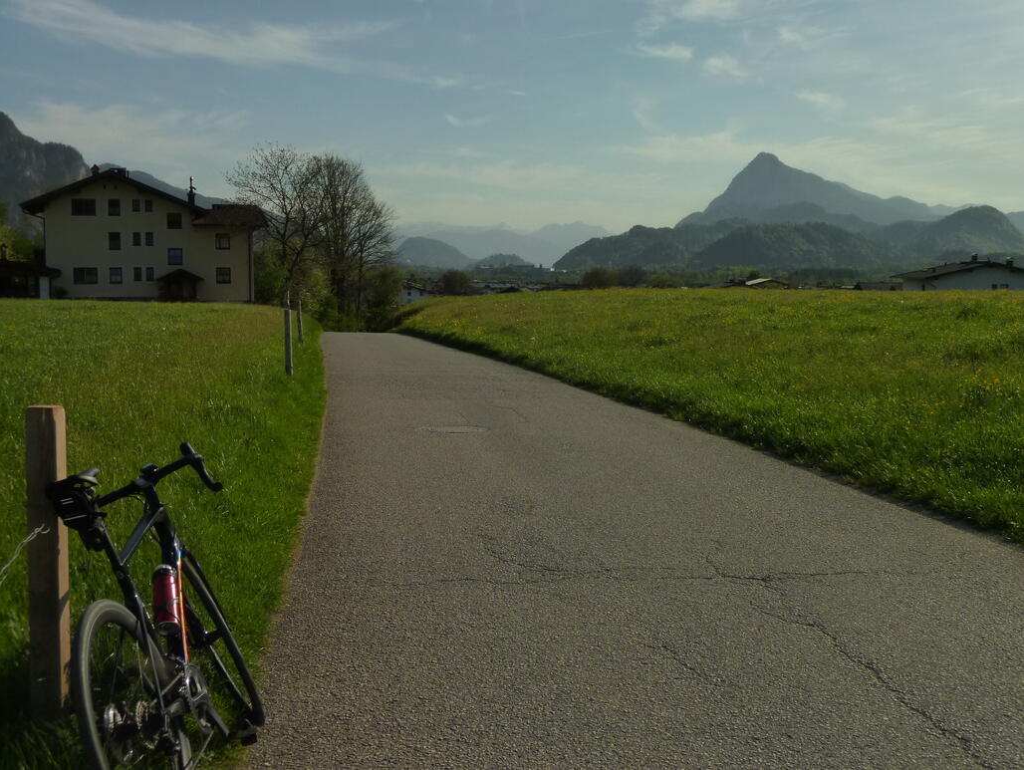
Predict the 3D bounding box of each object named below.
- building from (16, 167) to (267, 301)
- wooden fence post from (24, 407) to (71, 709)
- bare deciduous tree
[{"bbox_3d":[-30.595,-12.695,100.895,18.800,10.800,13.000,-1,5,-10],"label":"building"},{"bbox_3d":[-1.356,0.532,3.472,0.084,0.935,0.084,1,5,-1],"label":"wooden fence post"},{"bbox_3d":[-15.960,-10.752,80.000,6.400,10.800,6.400,0,5,0],"label":"bare deciduous tree"}]

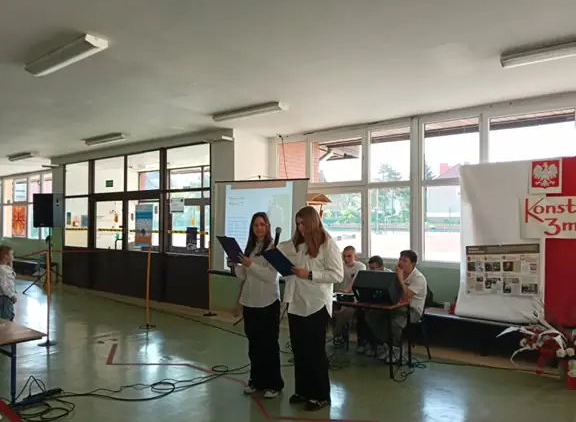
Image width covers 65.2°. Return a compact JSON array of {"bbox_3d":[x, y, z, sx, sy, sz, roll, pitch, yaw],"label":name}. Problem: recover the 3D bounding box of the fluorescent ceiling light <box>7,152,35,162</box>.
[{"bbox_3d":[-6.514,-1.312,11.012,1.250,0.090,0.200,-1,-1,39],"label":"fluorescent ceiling light"}]

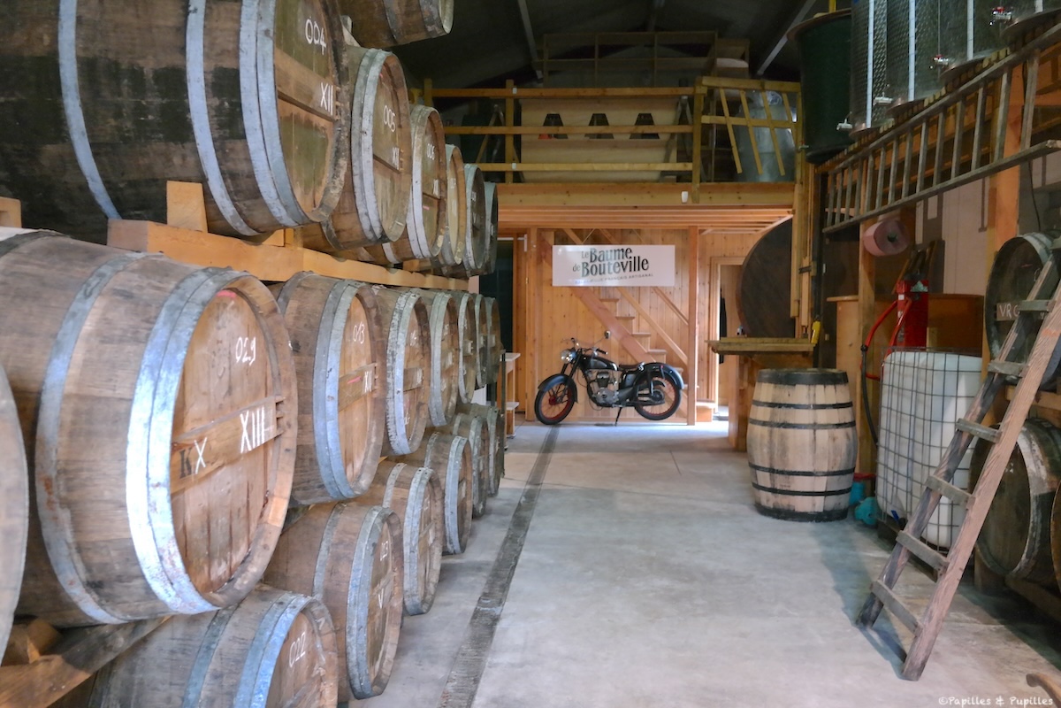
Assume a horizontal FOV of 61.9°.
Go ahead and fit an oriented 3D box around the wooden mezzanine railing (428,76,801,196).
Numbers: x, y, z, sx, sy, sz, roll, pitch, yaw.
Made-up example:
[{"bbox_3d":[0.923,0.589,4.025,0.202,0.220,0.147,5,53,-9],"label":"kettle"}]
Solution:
[{"bbox_3d":[0.836,-2.167,8.940,3.758,1.202,0.150,0,3,2],"label":"wooden mezzanine railing"}]

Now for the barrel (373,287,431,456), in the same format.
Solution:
[{"bbox_3d":[-0.924,0.075,3.520,0.960,0.770,0.770,0,2,4],"label":"barrel"}]

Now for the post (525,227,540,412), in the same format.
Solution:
[{"bbox_3d":[0.024,-0.384,11.500,0.150,2.500,0.150,0,3,3],"label":"post"}]

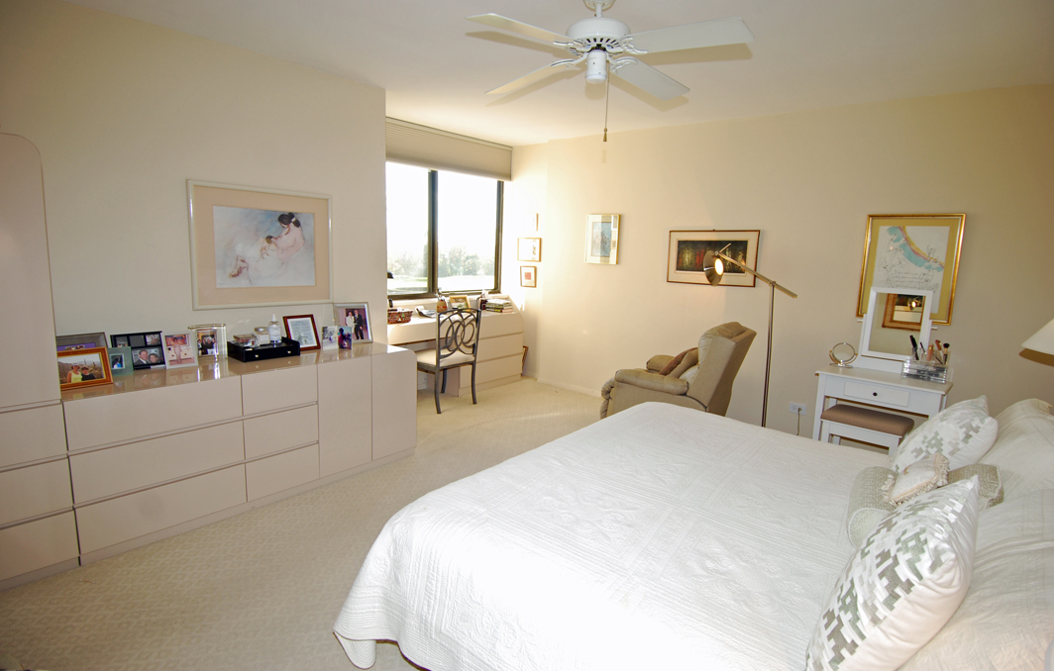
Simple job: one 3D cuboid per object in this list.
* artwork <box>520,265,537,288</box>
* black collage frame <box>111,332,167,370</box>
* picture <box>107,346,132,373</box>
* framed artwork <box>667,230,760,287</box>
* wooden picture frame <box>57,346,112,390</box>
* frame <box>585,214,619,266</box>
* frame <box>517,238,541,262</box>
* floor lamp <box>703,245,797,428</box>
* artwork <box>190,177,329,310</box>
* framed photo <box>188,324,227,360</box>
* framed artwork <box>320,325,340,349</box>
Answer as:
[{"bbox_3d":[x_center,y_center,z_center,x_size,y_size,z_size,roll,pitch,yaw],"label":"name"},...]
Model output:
[{"bbox_3d":[0.019,-0.643,5.780,0.205,0.225,0.025,10,12,40],"label":"artwork"},{"bbox_3d":[-2.010,0.082,2.729,0.028,0.187,0.222,-2,5,38],"label":"black collage frame"},{"bbox_3d":[-2.005,0.129,2.593,0.022,0.137,0.103,-3,3,45],"label":"picture"},{"bbox_3d":[1.512,-0.642,4.353,0.745,0.443,0.030,10,12,40],"label":"framed artwork"},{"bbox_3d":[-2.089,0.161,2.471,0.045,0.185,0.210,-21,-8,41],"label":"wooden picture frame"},{"bbox_3d":[0.712,-0.900,4.946,0.348,0.458,0.030,10,12,39],"label":"frame"},{"bbox_3d":[0.022,-0.932,5.739,0.305,0.255,0.025,10,12,40],"label":"frame"},{"bbox_3d":[1.560,0.115,3.833,0.680,1.530,0.280,10,12,40],"label":"floor lamp"},{"bbox_3d":[-1.583,-0.532,3.220,0.030,0.709,0.849,10,12,39],"label":"artwork"},{"bbox_3d":[-1.827,0.051,3.027,0.178,0.200,0.050,-7,14,-43],"label":"framed photo"},{"bbox_3d":[-1.273,0.018,3.404,0.100,0.153,0.025,-6,9,-43],"label":"framed artwork"}]

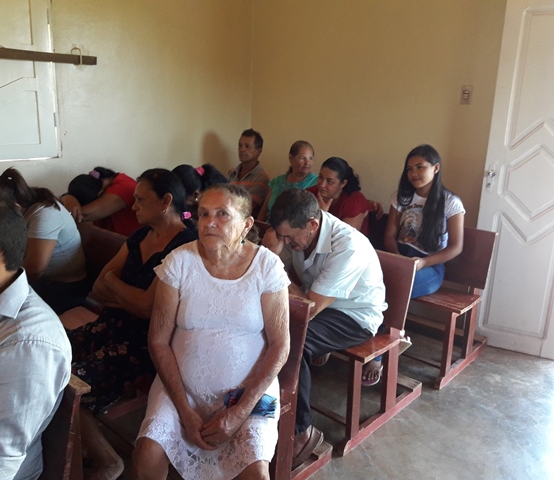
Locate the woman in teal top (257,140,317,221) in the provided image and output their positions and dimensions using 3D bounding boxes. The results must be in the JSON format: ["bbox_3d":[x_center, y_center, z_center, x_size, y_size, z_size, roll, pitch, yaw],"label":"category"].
[{"bbox_3d":[-0.075,-0.085,3.585,0.480,1.190,0.730,9,16,26],"label":"woman in teal top"}]

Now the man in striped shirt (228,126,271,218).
[{"bbox_3d":[-0.402,-0.192,3.845,0.500,1.245,0.750,14,19,40],"label":"man in striped shirt"}]

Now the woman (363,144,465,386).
[{"bbox_3d":[0.688,0.098,2.918,0.480,1.220,0.750,13,18,37],"label":"woman"}]

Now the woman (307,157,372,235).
[{"bbox_3d":[0.267,0.042,3.302,0.500,1.110,0.730,14,19,40],"label":"woman"}]

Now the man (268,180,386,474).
[{"bbox_3d":[0.127,0.316,2.260,0.500,1.090,0.750,14,19,40],"label":"man"}]

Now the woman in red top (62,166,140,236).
[{"bbox_3d":[-0.783,0.125,2.957,0.520,1.050,0.820,14,19,40],"label":"woman in red top"}]

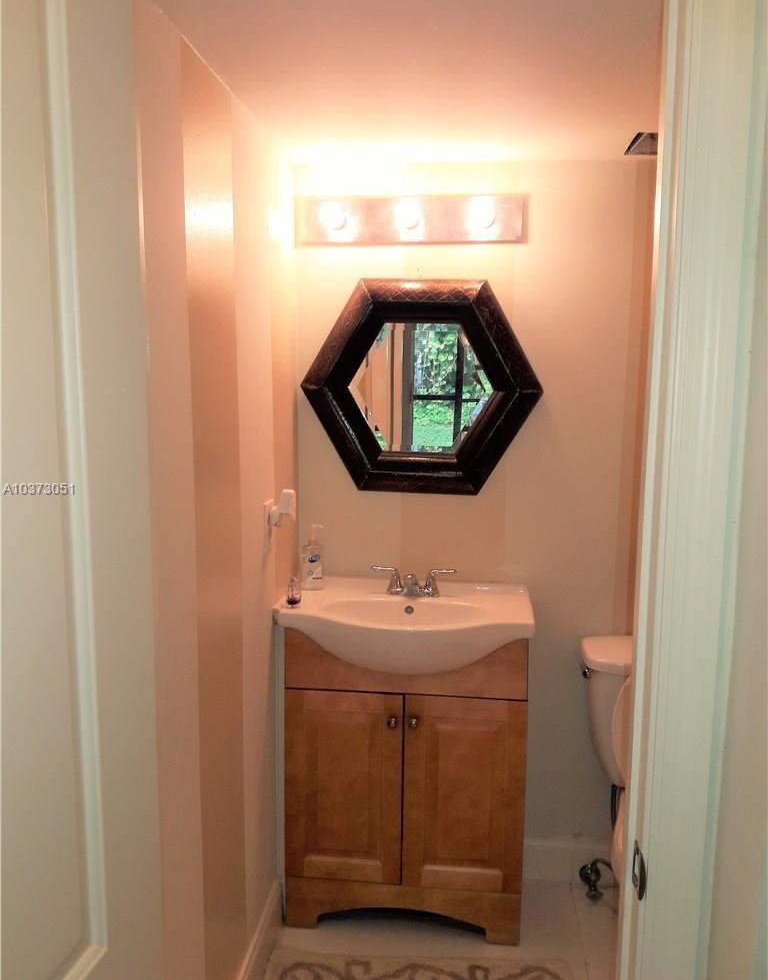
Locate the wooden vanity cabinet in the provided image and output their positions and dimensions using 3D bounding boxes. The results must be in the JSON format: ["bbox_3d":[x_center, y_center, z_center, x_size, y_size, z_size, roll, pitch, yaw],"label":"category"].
[{"bbox_3d":[0.063,0.734,2.248,0.609,0.840,0.307,1,8,6],"label":"wooden vanity cabinet"}]

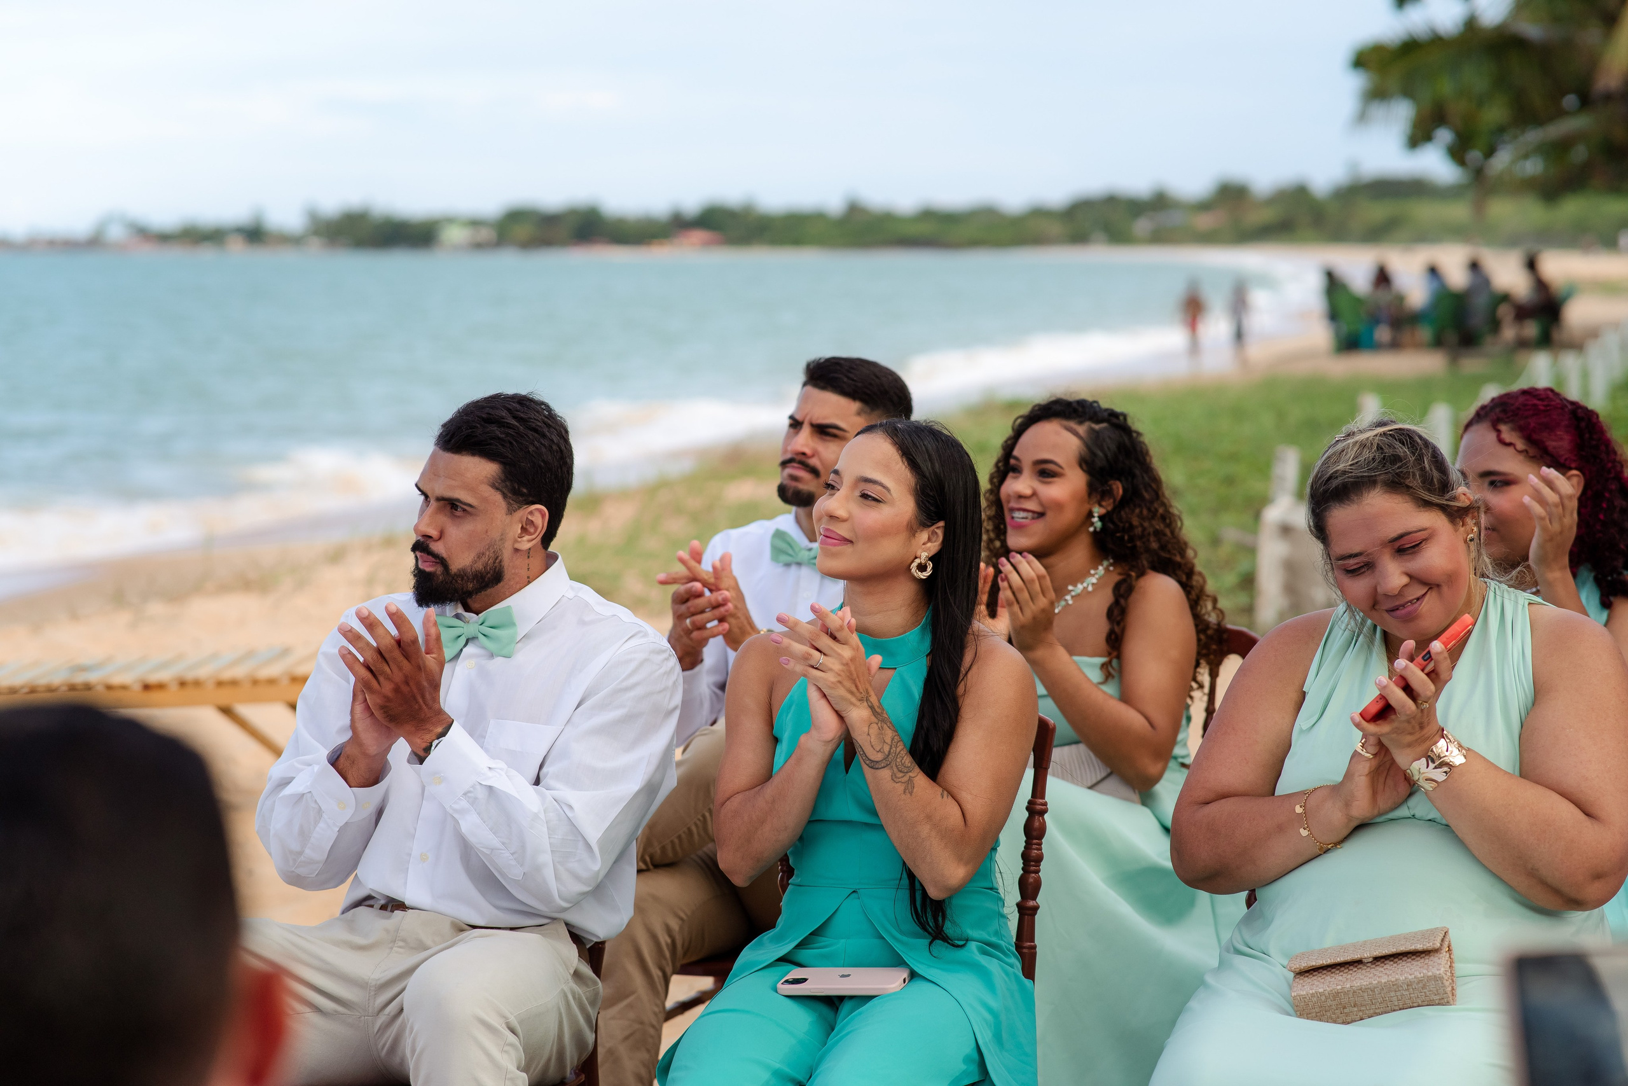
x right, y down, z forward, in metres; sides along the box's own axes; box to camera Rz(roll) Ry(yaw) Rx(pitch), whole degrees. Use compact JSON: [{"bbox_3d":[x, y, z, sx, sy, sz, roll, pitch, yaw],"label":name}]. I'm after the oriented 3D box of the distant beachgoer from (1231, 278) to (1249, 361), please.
[{"bbox_3d":[8.259,-4.286,74.500,0.470,1.675,0.380,1,5,11],"label":"distant beachgoer"}]

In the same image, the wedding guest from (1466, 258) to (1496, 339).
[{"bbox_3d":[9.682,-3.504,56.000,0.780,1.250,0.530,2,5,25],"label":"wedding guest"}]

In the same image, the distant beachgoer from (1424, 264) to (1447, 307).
[{"bbox_3d":[9.214,-3.520,57.000,0.800,1.216,0.500,3,5,30],"label":"distant beachgoer"}]

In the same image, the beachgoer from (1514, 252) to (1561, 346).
[{"bbox_3d":[10.459,-3.528,55.500,0.780,1.349,0.520,0,4,6],"label":"beachgoer"}]

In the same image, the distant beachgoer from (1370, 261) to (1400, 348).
[{"bbox_3d":[8.460,-3.520,57.000,0.550,1.253,0.800,0,4,6],"label":"distant beachgoer"}]

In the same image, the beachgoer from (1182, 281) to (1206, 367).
[{"bbox_3d":[7.359,-4.268,74.500,0.500,1.687,0.380,1,5,11],"label":"beachgoer"}]

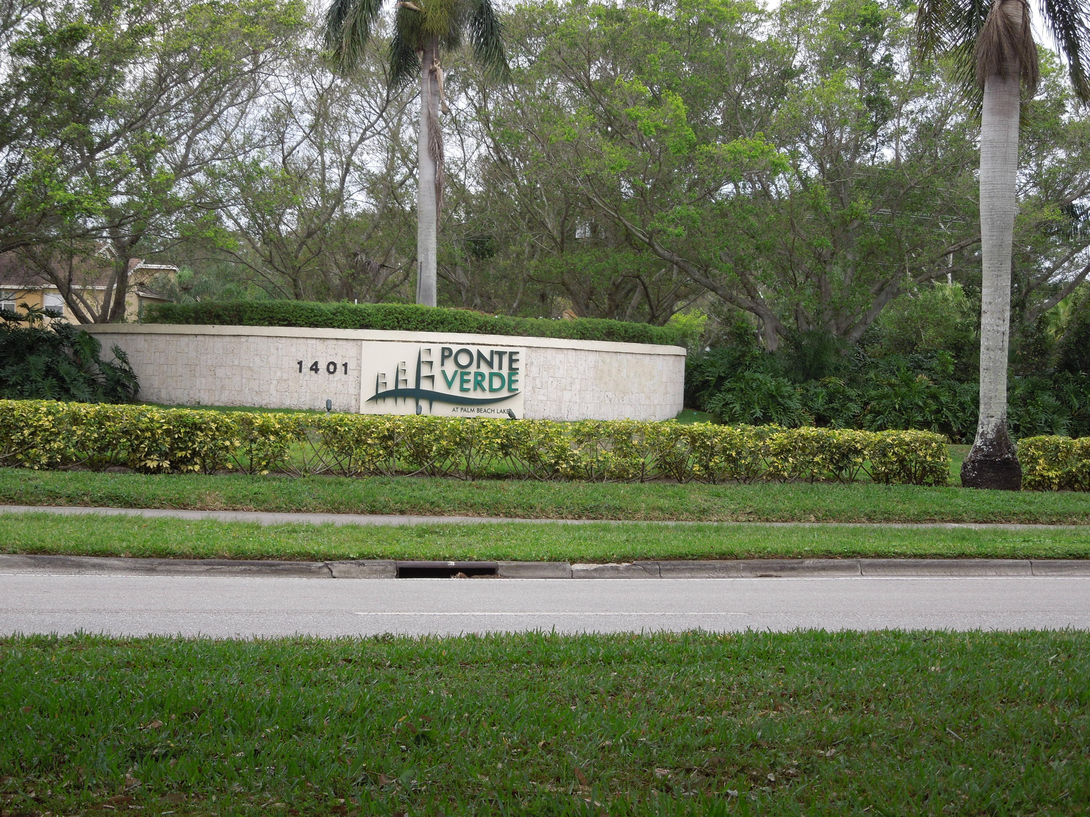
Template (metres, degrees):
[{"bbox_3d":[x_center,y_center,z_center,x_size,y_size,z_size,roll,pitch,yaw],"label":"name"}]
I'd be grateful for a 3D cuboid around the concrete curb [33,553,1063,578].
[{"bbox_3d":[0.000,1.520,20.650,10.350,0.180,0.320,0,0,1],"label":"concrete curb"}]

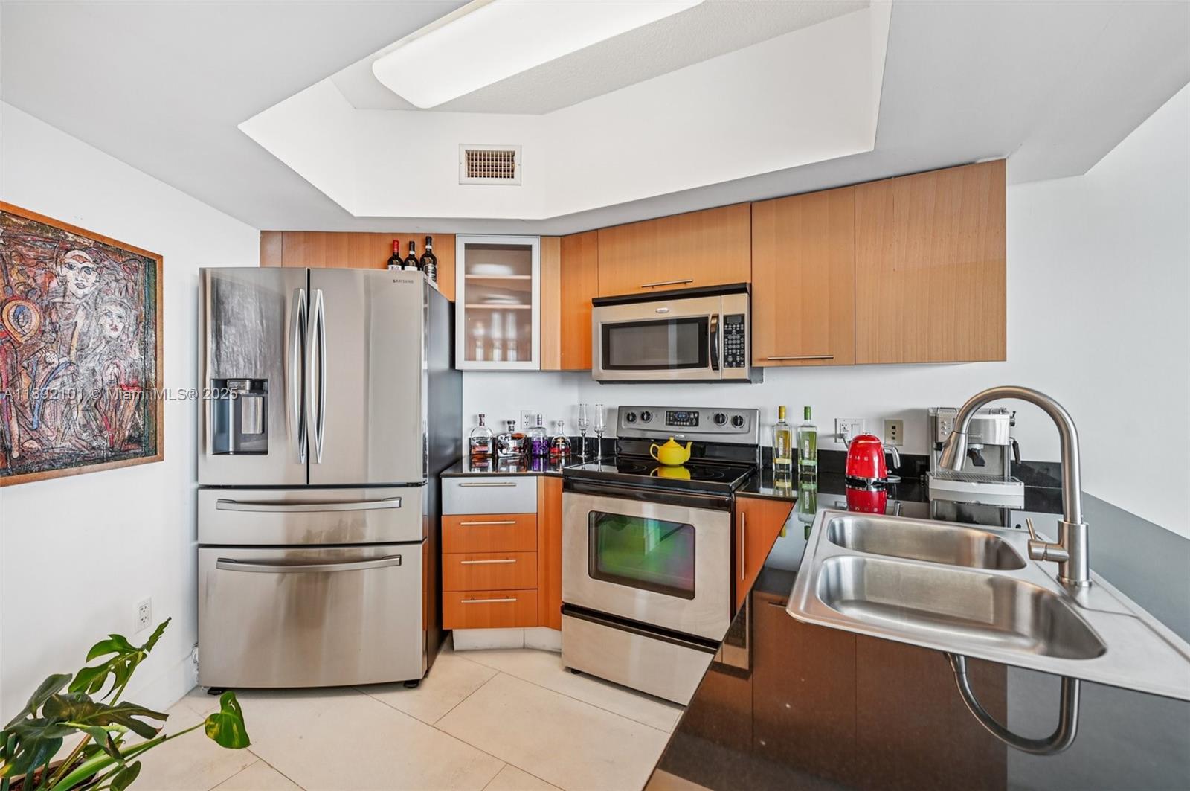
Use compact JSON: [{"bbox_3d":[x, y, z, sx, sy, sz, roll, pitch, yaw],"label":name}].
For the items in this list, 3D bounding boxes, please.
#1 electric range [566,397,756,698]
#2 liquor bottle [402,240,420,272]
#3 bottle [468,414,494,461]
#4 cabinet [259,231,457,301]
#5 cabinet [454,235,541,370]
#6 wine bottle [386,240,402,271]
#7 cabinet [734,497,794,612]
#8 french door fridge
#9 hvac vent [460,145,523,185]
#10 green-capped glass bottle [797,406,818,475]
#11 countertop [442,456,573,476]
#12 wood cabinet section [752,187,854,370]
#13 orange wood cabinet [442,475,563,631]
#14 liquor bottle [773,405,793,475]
[{"bbox_3d":[0.333,0.655,2.215,0.760,1.190,0.670,0,1,28],"label":"electric range"},{"bbox_3d":[-0.946,-0.637,2.385,0.076,0.300,0.076,0,1,-12],"label":"liquor bottle"},{"bbox_3d":[-0.679,0.243,2.762,0.130,0.258,0.080,0,1,-3],"label":"bottle"},{"bbox_3d":[-1.265,-0.688,2.615,1.010,0.360,0.320,0,1,-3],"label":"cabinet"},{"bbox_3d":[-0.537,-0.508,2.688,0.459,0.735,0.310,0,1,-3],"label":"cabinet"},{"bbox_3d":[-0.982,-0.614,2.278,0.077,0.297,0.077,0,1,-3],"label":"wine bottle"},{"bbox_3d":[0.793,0.770,2.007,0.240,0.760,0.580,0,1,28],"label":"cabinet"},{"bbox_3d":[-1.174,0.386,2.211,0.905,1.770,0.770,0,1,-3],"label":"french door fridge"},{"bbox_3d":[-0.523,-1.153,2.308,0.310,0.200,0.022,0,1,-3],"label":"hvac vent"},{"bbox_3d":[0.985,0.204,2.140,0.076,0.307,0.074,0,1,20],"label":"green-capped glass bottle"},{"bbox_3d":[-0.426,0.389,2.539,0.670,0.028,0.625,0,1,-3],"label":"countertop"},{"bbox_3d":[0.961,-0.495,2.129,0.400,0.733,0.330,0,0,27],"label":"wood cabinet section"},{"bbox_3d":[-0.467,0.762,2.542,0.572,0.740,0.615,0,1,-3],"label":"orange wood cabinet"},{"bbox_3d":[0.889,0.203,2.190,0.076,0.308,0.074,0,1,20],"label":"liquor bottle"}]

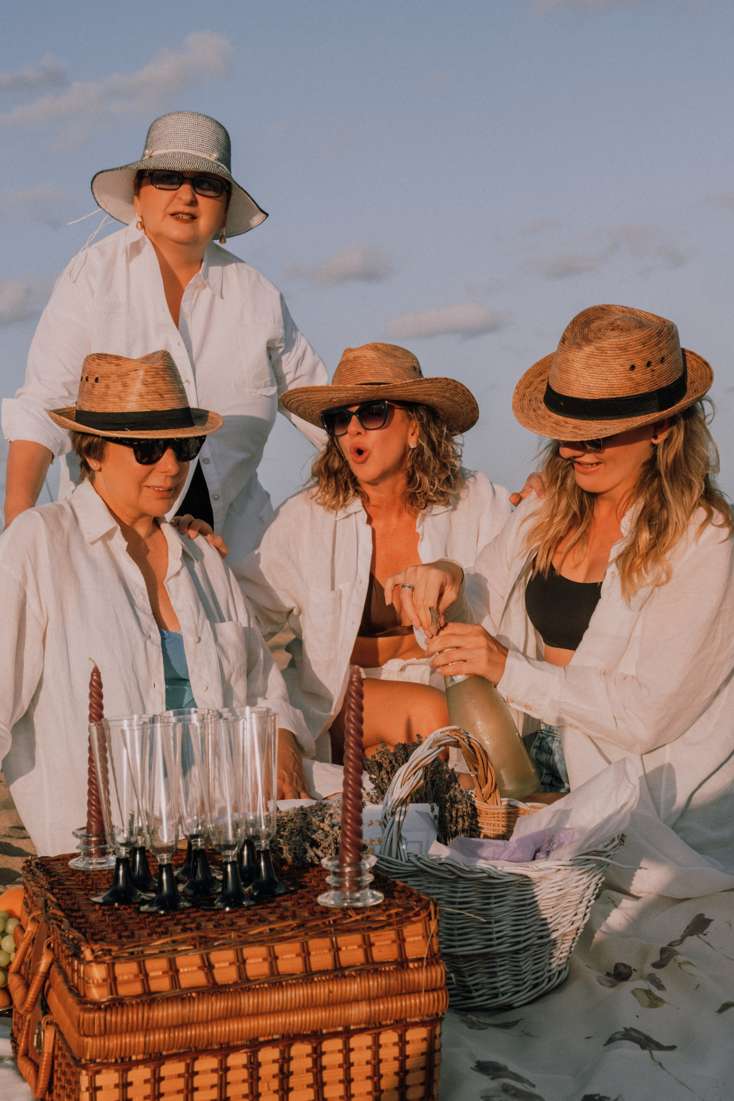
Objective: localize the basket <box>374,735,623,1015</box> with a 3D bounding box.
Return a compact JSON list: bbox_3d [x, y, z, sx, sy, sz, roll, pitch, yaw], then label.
[{"bbox_3d":[0.142,0.390,1.750,0.380,0.310,0.360,0,1,24],"label":"basket"}]

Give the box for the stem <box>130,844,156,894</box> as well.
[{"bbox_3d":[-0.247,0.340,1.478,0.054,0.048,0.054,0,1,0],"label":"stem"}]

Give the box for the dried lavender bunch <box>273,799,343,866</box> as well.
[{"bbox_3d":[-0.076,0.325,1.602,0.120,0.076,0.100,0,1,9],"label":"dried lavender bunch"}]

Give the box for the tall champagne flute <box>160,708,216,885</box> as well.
[{"bbox_3d":[-0.192,0.272,1.502,0.066,0.183,0.066,-3,1,0],"label":"tall champagne flute"}]

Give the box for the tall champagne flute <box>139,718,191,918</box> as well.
[{"bbox_3d":[-0.214,0.274,1.392,0.066,0.183,0.066,-4,1,0],"label":"tall champagne flute"}]

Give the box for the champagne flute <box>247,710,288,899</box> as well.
[{"bbox_3d":[-0.114,0.274,1.445,0.066,0.183,0.066,-4,1,0],"label":"champagne flute"}]

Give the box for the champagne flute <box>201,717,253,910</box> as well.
[{"bbox_3d":[-0.146,0.274,1.399,0.066,0.183,0.066,-4,1,0],"label":"champagne flute"}]

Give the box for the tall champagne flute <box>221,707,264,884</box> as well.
[{"bbox_3d":[-0.134,0.272,1.506,0.066,0.183,0.066,-1,1,0],"label":"tall champagne flute"}]

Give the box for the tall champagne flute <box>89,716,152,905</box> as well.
[{"bbox_3d":[-0.258,0.274,1.415,0.066,0.183,0.066,-1,1,0],"label":"tall champagne flute"}]

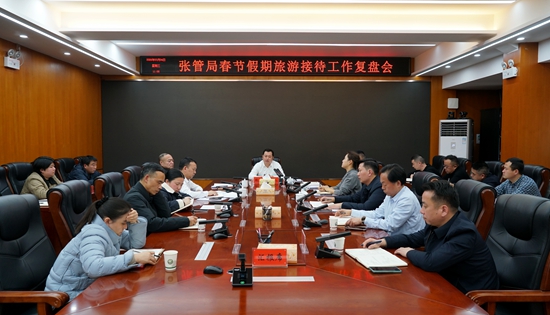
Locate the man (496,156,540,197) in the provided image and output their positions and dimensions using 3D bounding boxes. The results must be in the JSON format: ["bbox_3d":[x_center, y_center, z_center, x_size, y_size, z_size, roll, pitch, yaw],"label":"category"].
[{"bbox_3d":[2.863,0.607,5.021,0.800,1.210,0.560,0,3,-5],"label":"man"}]

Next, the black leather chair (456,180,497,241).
[{"bbox_3d":[1.331,0.740,3.418,0.720,1.110,0.670,0,3,-1],"label":"black leather chair"}]

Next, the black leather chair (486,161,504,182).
[{"bbox_3d":[2.794,0.616,5.822,0.720,1.110,0.670,0,3,-1],"label":"black leather chair"}]

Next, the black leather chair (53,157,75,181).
[{"bbox_3d":[-2.965,0.581,6.505,0.720,1.110,0.670,0,3,-1],"label":"black leather chair"}]

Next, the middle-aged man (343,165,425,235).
[{"bbox_3d":[0.931,0.674,3.430,0.820,1.240,0.600,0,3,-1],"label":"middle-aged man"}]

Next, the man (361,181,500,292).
[{"bbox_3d":[0.897,0.726,2.317,0.780,1.230,0.580,1,3,16],"label":"man"}]

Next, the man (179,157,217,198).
[{"bbox_3d":[-0.922,0.609,4.483,0.780,1.230,0.540,0,3,0],"label":"man"}]

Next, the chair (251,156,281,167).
[{"bbox_3d":[-0.122,0.523,7.087,0.660,1.100,0.720,0,3,0],"label":"chair"}]

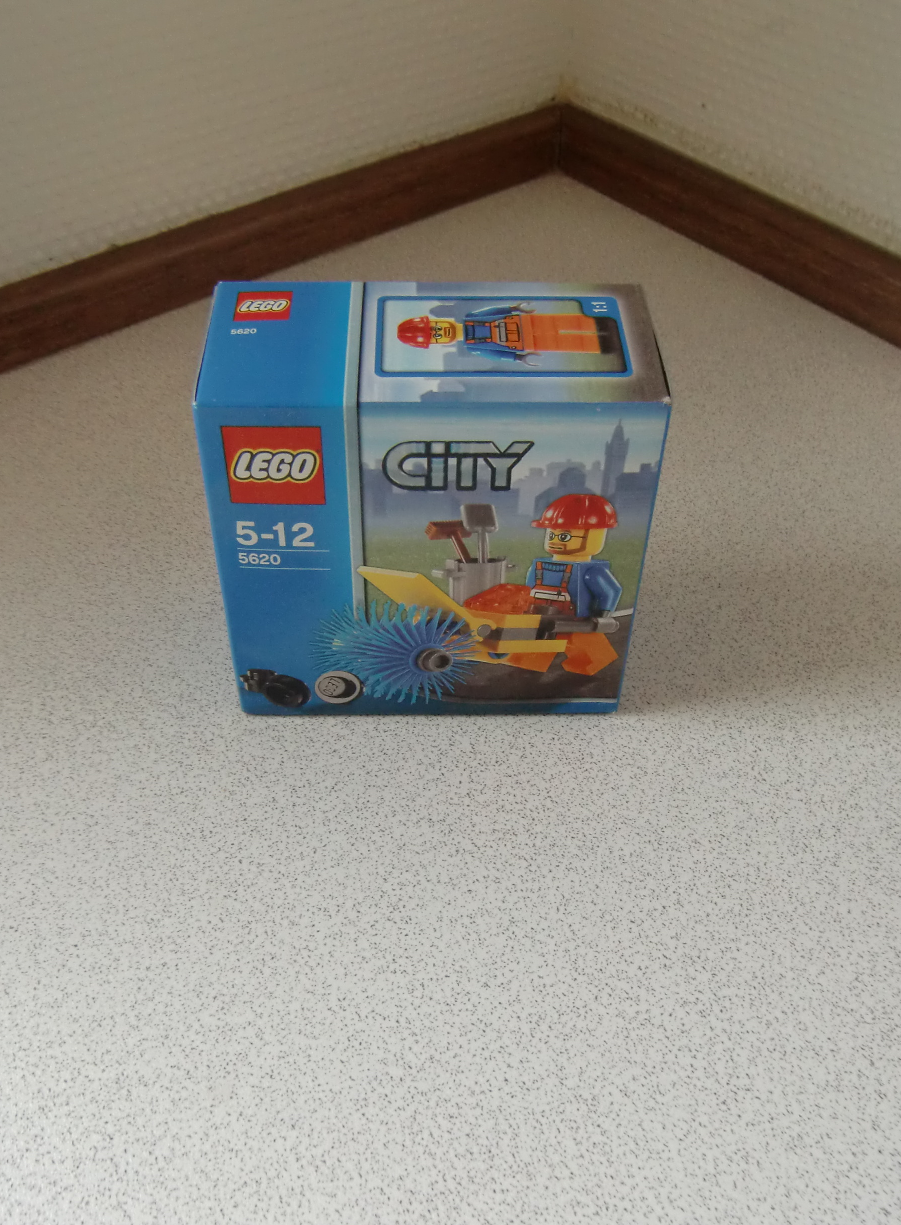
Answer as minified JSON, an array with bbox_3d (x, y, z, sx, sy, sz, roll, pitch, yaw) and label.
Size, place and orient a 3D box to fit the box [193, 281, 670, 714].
[{"bbox_3d":[-0.004,-0.024,0.265,0.092,0.092,0.045,0,45,-2],"label":"box"}]

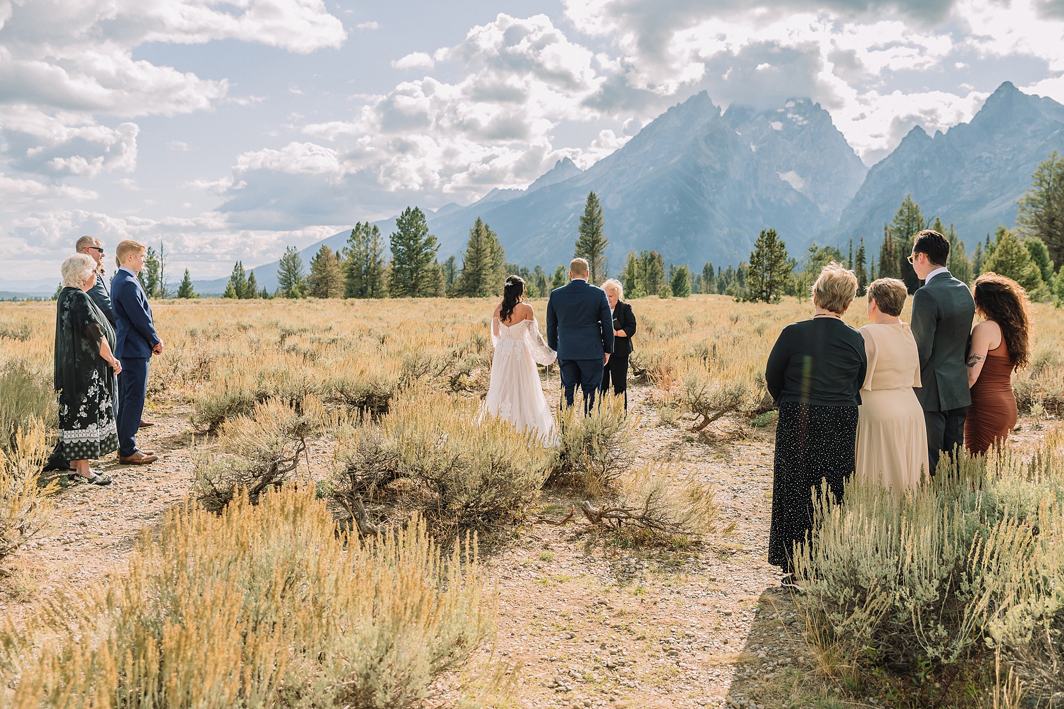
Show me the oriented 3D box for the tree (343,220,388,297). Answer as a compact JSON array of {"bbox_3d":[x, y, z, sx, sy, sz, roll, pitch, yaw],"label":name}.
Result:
[{"bbox_3d":[-20.948,-11.914,130.000,5.433,9.615,5.161,0,3,0],"label":"tree"}]

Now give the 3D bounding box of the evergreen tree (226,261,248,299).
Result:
[{"bbox_3d":[-42.688,-10.706,149.626,3.247,5.533,3.247,0,3,0],"label":"evergreen tree"}]

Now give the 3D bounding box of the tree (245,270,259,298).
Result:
[{"bbox_3d":[-40.535,-10.047,149.666,2.045,4.211,2.045,0,3,0],"label":"tree"}]

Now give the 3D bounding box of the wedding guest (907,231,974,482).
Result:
[{"bbox_3d":[2.391,0.201,6.074,0.470,1.857,0.330,-1,4,-22],"label":"wedding guest"}]

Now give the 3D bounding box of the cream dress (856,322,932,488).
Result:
[{"bbox_3d":[2.003,0.458,5.789,0.460,1.260,0.360,-1,4,-18],"label":"cream dress"}]

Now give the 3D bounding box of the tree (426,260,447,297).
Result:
[{"bbox_3d":[-16.708,-13.241,180.000,4.051,6.512,3.848,0,3,0],"label":"tree"}]

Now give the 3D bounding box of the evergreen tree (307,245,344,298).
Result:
[{"bbox_3d":[-29.866,-11.962,149.549,5.288,7.815,5.288,0,3,0],"label":"evergreen tree"}]

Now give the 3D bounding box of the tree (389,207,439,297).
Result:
[{"bbox_3d":[-17.047,-14.771,149.377,7.323,13.210,7.323,0,3,0],"label":"tree"}]

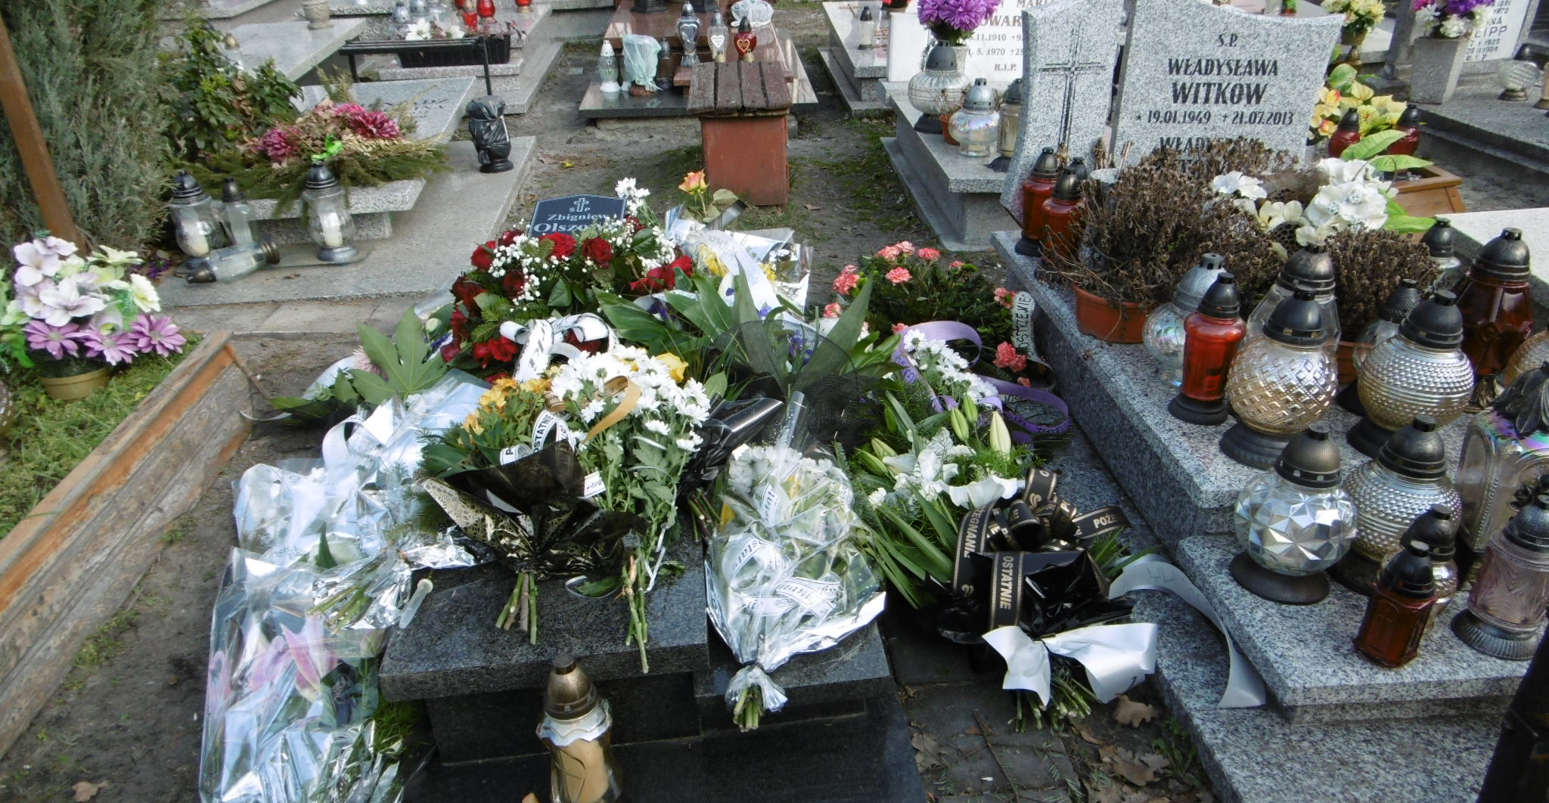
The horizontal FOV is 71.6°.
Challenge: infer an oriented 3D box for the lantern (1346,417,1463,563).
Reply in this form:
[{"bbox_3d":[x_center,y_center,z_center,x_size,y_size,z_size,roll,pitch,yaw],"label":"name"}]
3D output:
[{"bbox_3d":[1.210,0.183,2.065,0.207,0.324,0.207,-3,29,-4],"label":"lantern"}]

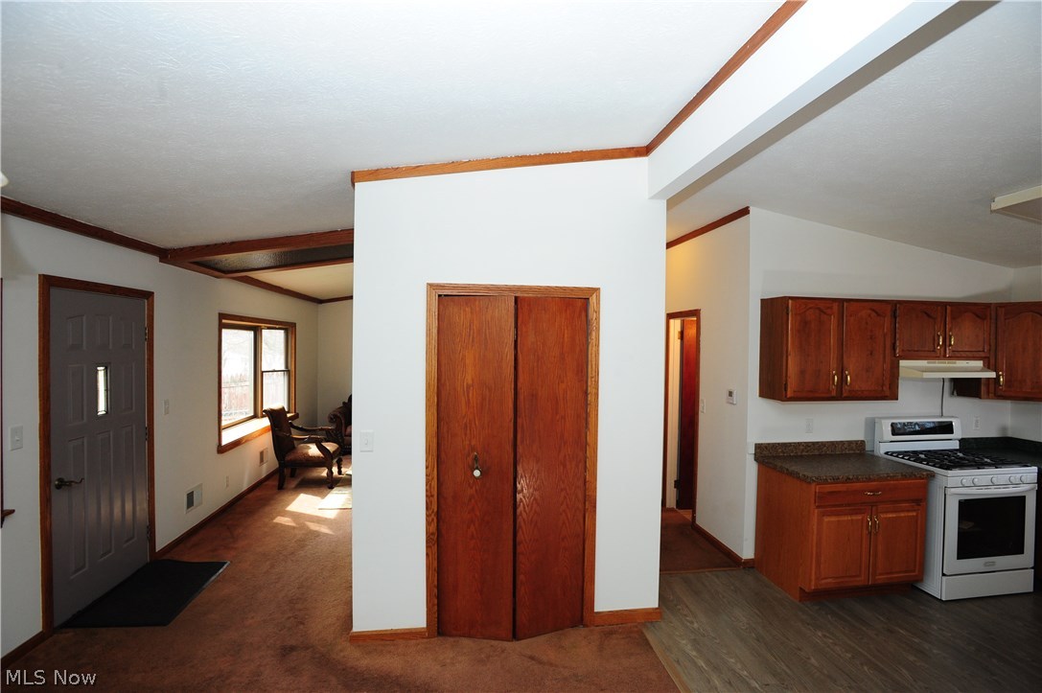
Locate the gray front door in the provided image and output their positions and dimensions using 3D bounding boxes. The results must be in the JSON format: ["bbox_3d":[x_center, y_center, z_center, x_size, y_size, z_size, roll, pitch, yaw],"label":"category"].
[{"bbox_3d":[-2.862,0.673,3.373,0.045,2.050,0.921,0,1,-8],"label":"gray front door"}]

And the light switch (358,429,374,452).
[{"bbox_3d":[-0.898,0.551,2.865,0.078,0.124,0.012,0,1,-7],"label":"light switch"}]

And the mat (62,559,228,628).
[{"bbox_3d":[-2.544,1.698,3.449,0.616,0.012,0.905,0,1,-8],"label":"mat"}]

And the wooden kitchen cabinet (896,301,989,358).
[{"bbox_3d":[3.186,-0.121,3.872,0.755,0.440,0.335,0,1,-7],"label":"wooden kitchen cabinet"}]

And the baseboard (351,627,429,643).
[{"bbox_3d":[-0.771,1.700,2.895,0.447,0.066,0.017,0,1,-7],"label":"baseboard"}]

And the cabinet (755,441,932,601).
[{"bbox_3d":[2.360,1.273,3.660,0.935,0.996,0.618,0,1,-8],"label":"cabinet"}]

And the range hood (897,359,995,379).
[{"bbox_3d":[3.180,0.167,3.799,0.710,0.125,0.485,0,1,-7],"label":"range hood"}]

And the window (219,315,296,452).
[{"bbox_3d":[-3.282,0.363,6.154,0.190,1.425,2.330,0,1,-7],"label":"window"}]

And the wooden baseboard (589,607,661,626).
[{"bbox_3d":[0.689,1.699,3.100,0.440,0.085,0.015,0,1,-8],"label":"wooden baseboard"}]

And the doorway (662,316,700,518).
[{"bbox_3d":[1.689,0.689,5.076,0.120,2.083,0.780,0,1,-7],"label":"doorway"}]

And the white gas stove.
[{"bbox_3d":[3.297,1.188,3.777,0.761,1.179,0.658,0,1,-8],"label":"white gas stove"}]

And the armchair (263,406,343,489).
[{"bbox_3d":[-2.623,1.181,6.062,0.830,0.995,0.670,0,1,-7],"label":"armchair"}]

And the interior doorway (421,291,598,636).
[{"bbox_3d":[-0.043,0.686,3.016,1.046,2.101,0.120,0,1,-8],"label":"interior doorway"}]

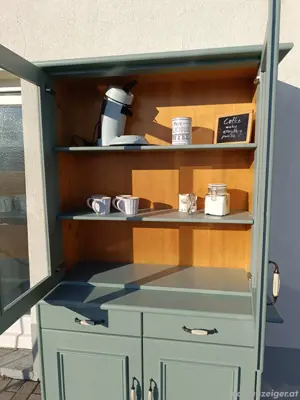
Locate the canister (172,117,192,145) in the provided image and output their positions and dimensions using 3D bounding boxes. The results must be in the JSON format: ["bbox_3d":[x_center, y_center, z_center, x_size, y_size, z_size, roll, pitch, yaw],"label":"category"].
[{"bbox_3d":[0.174,-0.358,1.491,0.106,0.149,0.106,1,8,9],"label":"canister"}]

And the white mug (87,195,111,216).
[{"bbox_3d":[-0.277,0.030,1.565,0.088,0.089,0.115,5,10,37],"label":"white mug"}]

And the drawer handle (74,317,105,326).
[{"bbox_3d":[-0.290,0.587,1.339,0.151,0.021,0.033,1,8,9],"label":"drawer handle"}]

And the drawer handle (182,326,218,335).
[{"bbox_3d":[0.229,0.591,1.255,0.156,0.021,0.033,1,8,9],"label":"drawer handle"}]

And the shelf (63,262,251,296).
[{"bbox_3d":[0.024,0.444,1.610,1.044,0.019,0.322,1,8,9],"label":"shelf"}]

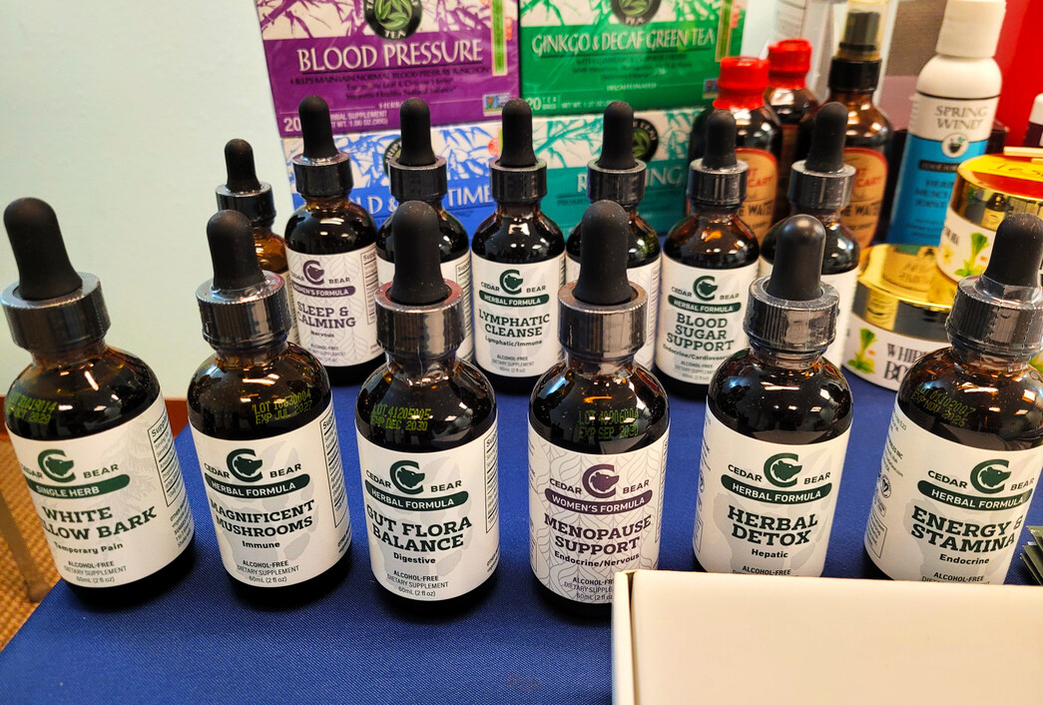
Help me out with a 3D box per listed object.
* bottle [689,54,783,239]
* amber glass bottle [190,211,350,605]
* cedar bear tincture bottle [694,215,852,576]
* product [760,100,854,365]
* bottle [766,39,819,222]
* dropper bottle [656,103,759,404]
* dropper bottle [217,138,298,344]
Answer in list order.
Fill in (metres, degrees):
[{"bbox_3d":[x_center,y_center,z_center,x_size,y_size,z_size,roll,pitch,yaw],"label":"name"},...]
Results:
[{"bbox_3d":[0.117,-0.100,0.437,0.048,0.118,0.048,1,27,3],"label":"bottle"},{"bbox_3d":[-0.073,0.016,0.222,0.039,0.115,0.039,1,27,4],"label":"amber glass bottle"},{"bbox_3d":[0.071,0.017,0.218,0.039,0.116,0.039,5,28,11],"label":"cedar bear tincture bottle"},{"bbox_3d":[0.117,-0.040,0.319,0.039,0.119,0.039,14,31,27],"label":"product"},{"bbox_3d":[0.160,-0.129,0.491,0.048,0.119,0.048,8,29,16],"label":"bottle"},{"bbox_3d":[0.078,-0.040,0.325,0.039,0.118,0.039,8,29,16],"label":"dropper bottle"},{"bbox_3d":[-0.119,-0.044,0.353,0.033,0.103,0.033,-3,28,-4],"label":"dropper bottle"}]

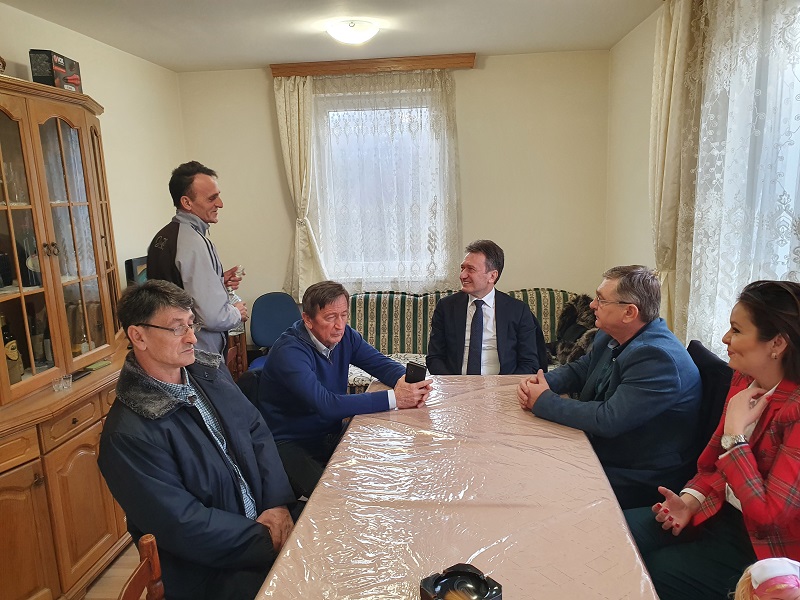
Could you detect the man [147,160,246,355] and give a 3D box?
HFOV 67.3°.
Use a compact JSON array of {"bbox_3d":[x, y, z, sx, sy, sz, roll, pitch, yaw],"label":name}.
[{"bbox_3d":[-0.837,0.294,2.591,0.390,1.730,0.480,-9,12,-30],"label":"man"}]

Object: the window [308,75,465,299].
[{"bbox_3d":[-0.101,-0.824,4.371,1.020,1.480,0.130,-2,11,2],"label":"window"}]

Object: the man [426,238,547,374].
[{"bbox_3d":[0.403,0.418,2.702,0.530,1.340,0.700,0,11,11],"label":"man"}]

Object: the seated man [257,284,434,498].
[{"bbox_3d":[-0.221,0.556,2.307,0.660,1.270,0.540,4,13,31],"label":"seated man"}]

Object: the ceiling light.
[{"bbox_3d":[-0.253,-1.437,3.234,0.290,0.100,0.290,-1,11,6],"label":"ceiling light"}]

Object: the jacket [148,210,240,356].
[{"bbox_3d":[-0.861,-0.020,2.532,0.350,0.660,0.460,-9,12,-30],"label":"jacket"}]

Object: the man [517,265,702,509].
[{"bbox_3d":[0.724,0.533,2.101,0.620,1.310,0.530,-3,11,-1],"label":"man"}]

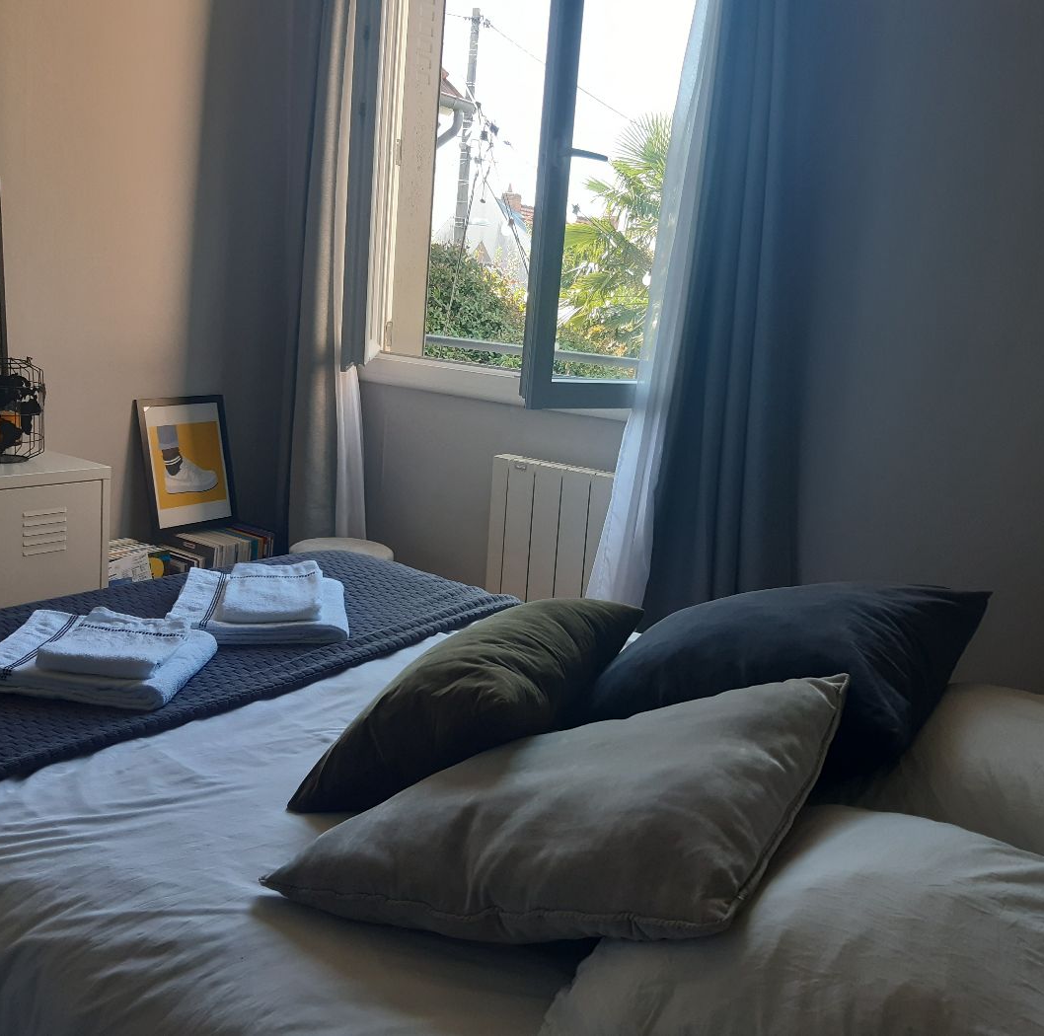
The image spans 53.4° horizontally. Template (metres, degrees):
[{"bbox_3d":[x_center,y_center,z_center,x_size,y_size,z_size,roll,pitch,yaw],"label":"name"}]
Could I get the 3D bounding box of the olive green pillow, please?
[{"bbox_3d":[-0.050,0.247,1.425,0.430,0.165,0.430,-20,10,22],"label":"olive green pillow"}]

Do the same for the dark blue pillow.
[{"bbox_3d":[0.338,0.215,1.430,0.480,0.180,0.480,-3,17,37],"label":"dark blue pillow"}]

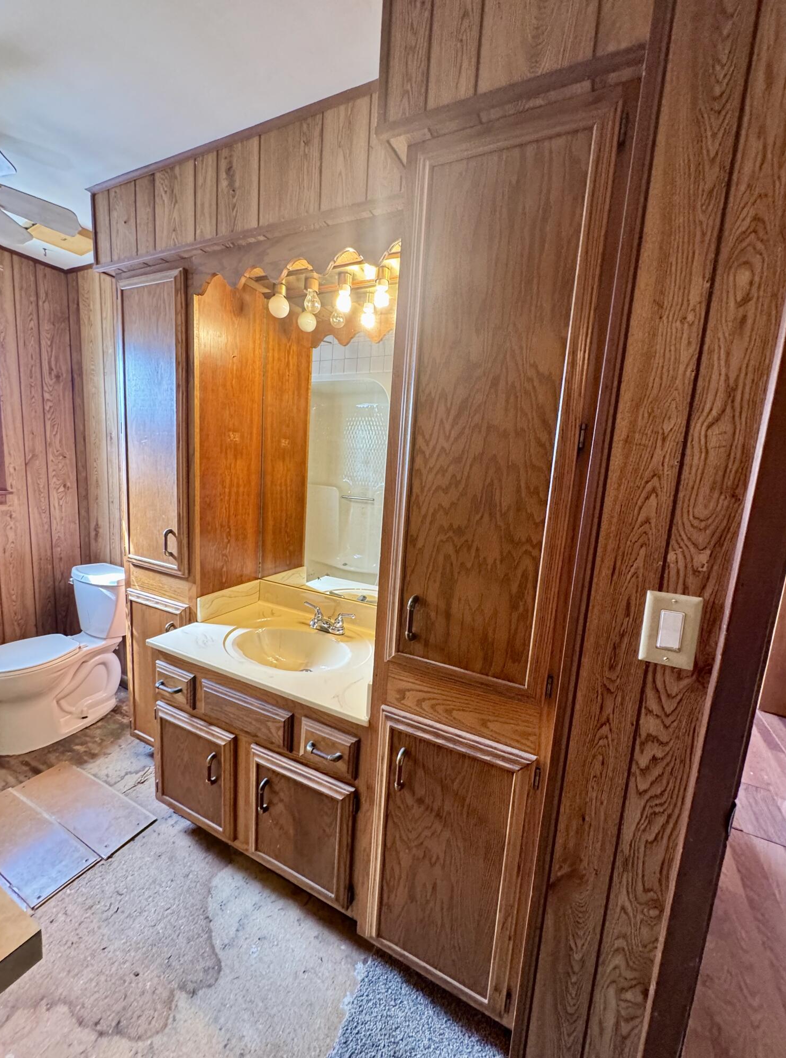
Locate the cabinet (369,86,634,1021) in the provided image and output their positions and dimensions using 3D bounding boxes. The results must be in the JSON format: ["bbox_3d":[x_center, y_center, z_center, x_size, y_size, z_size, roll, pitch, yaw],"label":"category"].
[{"bbox_3d":[0.280,0.177,1.223,0.447,2.035,0.574,8,10,25],"label":"cabinet"}]

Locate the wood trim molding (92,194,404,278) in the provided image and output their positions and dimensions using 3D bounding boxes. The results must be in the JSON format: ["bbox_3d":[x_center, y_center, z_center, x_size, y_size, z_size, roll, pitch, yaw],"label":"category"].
[{"bbox_3d":[-0.555,-0.936,1.396,1.392,0.039,0.034,8,10,25],"label":"wood trim molding"}]

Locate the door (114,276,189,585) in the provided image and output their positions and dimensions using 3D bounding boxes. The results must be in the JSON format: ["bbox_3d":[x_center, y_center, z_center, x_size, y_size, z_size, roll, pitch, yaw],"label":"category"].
[{"bbox_3d":[-0.935,-0.391,1.666,0.379,1.121,0.025,8,10,25],"label":"door"}]

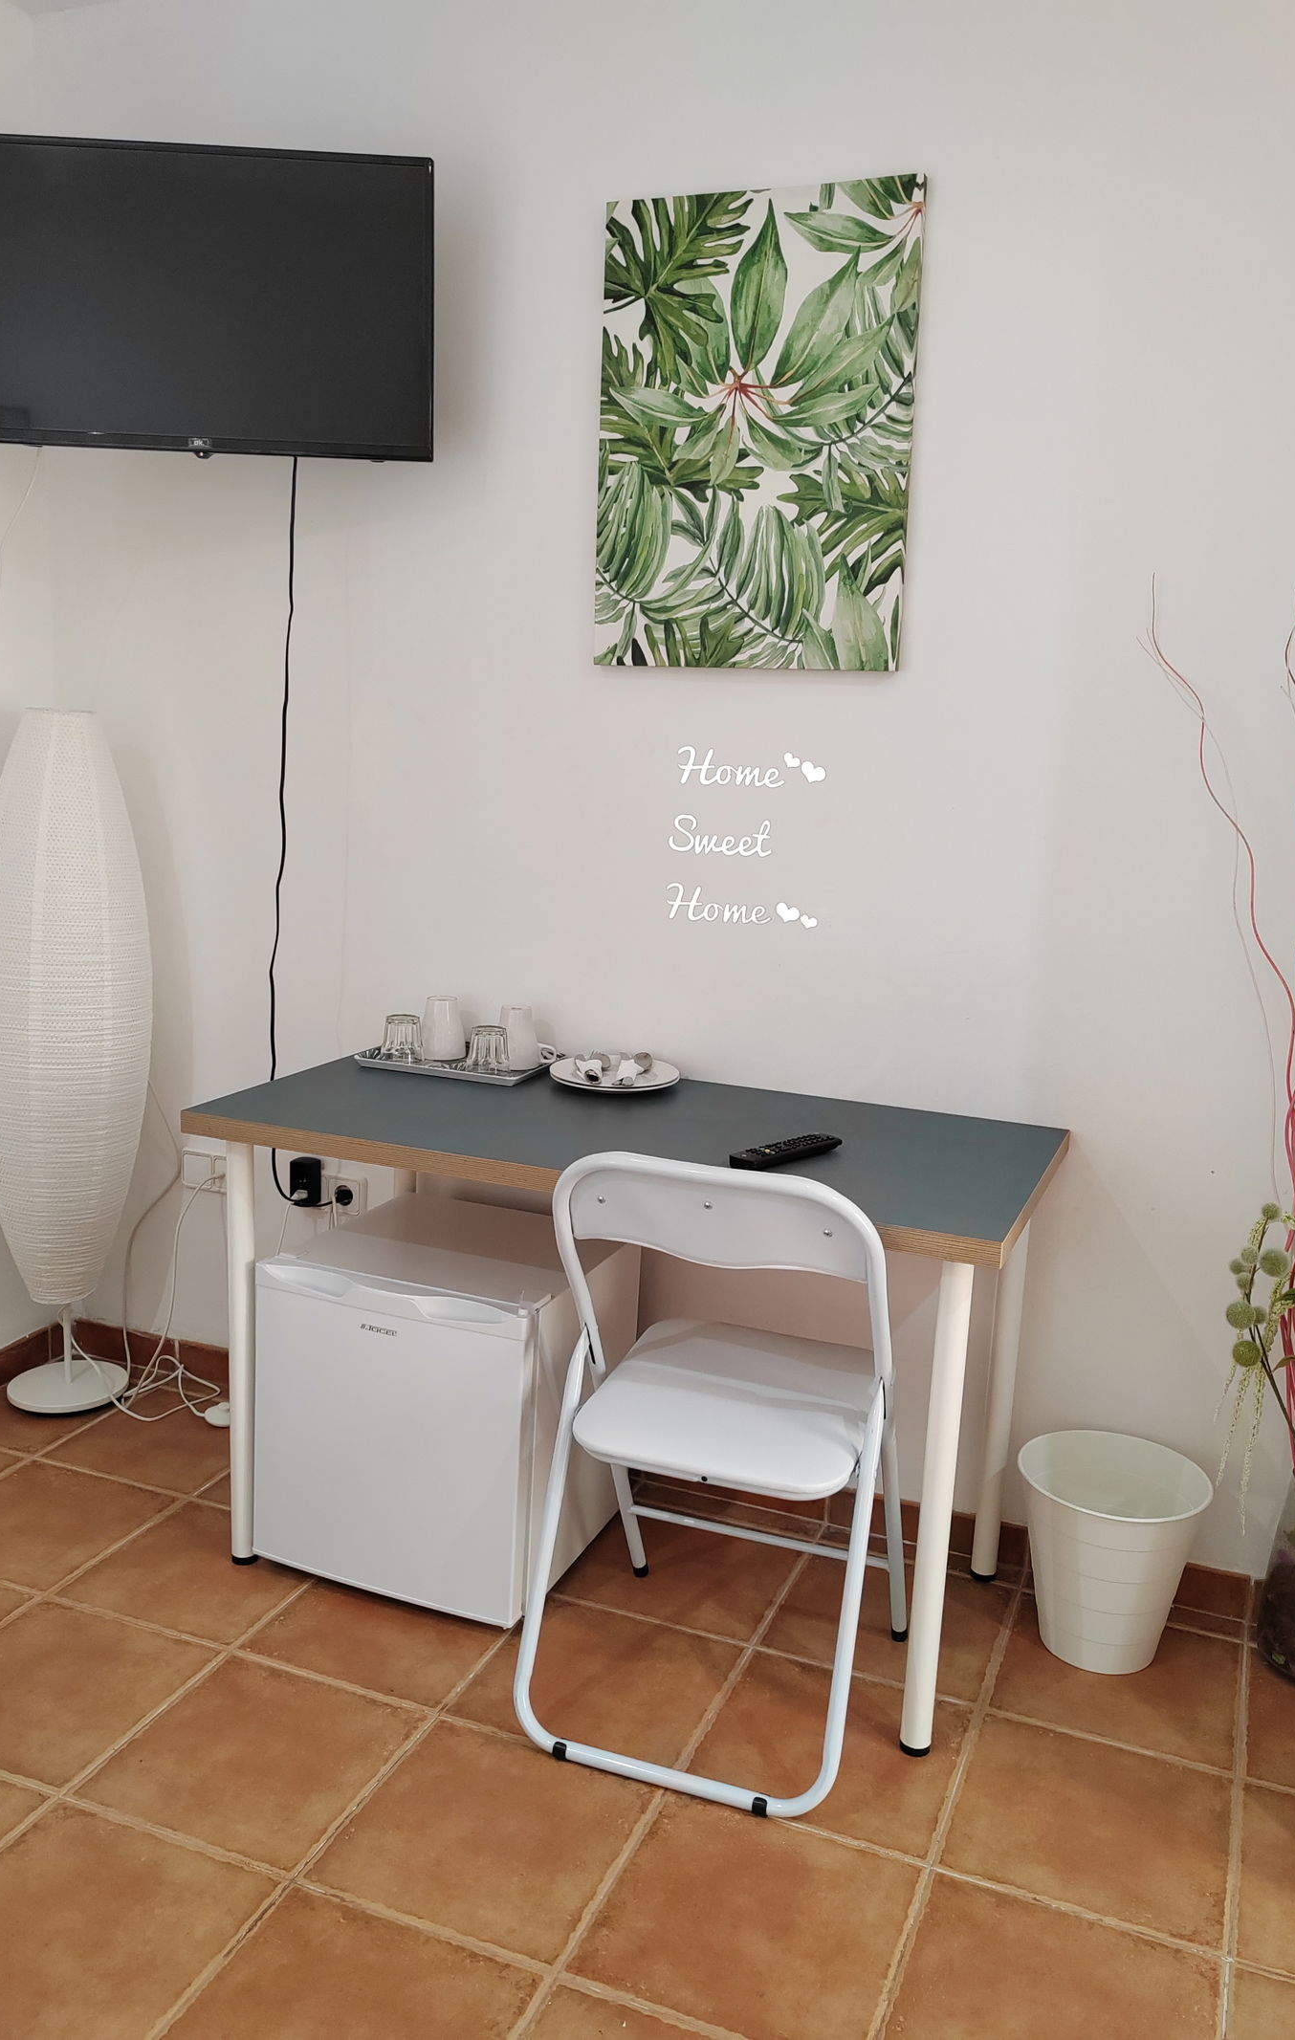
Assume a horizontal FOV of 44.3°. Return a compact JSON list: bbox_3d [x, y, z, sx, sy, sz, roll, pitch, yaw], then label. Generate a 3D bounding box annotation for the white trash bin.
[{"bbox_3d":[0.678,0.798,2.352,0.278,0.277,0.278,7,12,22],"label":"white trash bin"}]

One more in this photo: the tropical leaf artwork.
[{"bbox_3d":[0.162,-0.900,2.454,0.500,0.700,0.023,7,12,21],"label":"tropical leaf artwork"}]

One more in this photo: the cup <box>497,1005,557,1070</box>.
[{"bbox_3d":[-0.206,0.029,2.699,0.105,0.101,0.078,-1,12,-15],"label":"cup"}]

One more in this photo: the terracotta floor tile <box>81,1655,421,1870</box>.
[{"bbox_3d":[-0.503,0.955,2.062,0.320,0.010,0.320,7,12,22],"label":"terracotta floor tile"}]

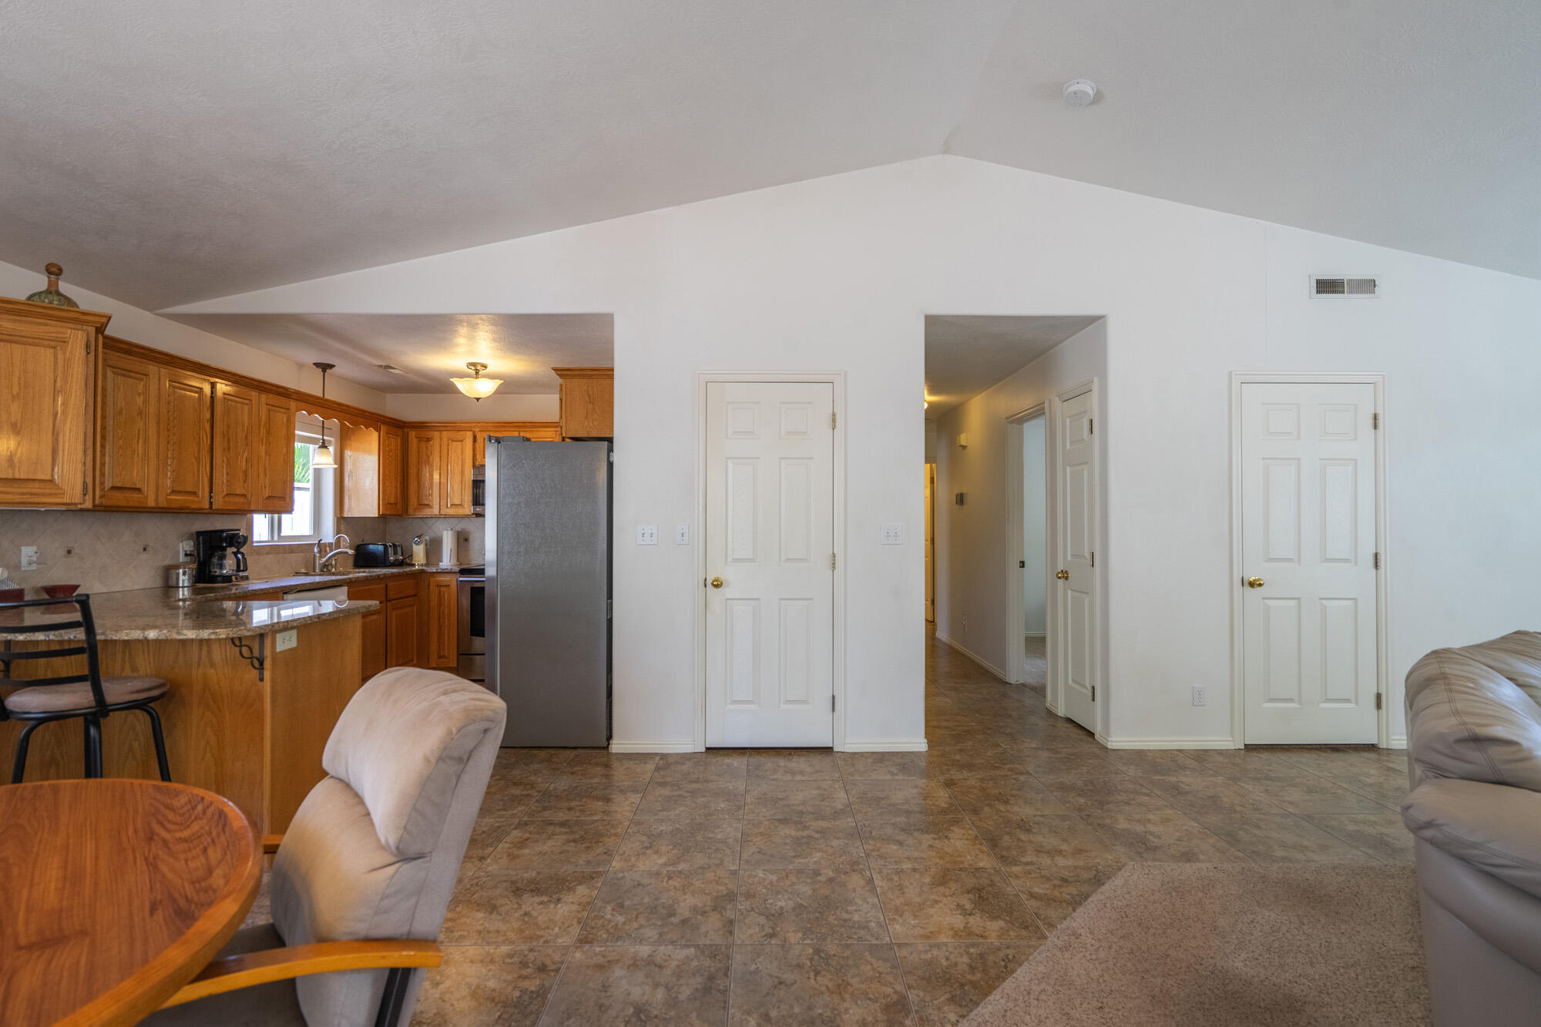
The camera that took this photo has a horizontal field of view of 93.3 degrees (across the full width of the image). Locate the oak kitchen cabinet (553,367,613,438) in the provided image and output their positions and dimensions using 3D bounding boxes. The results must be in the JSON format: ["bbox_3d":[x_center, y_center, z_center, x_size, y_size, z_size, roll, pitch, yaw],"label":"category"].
[{"bbox_3d":[-1.078,-0.615,4.574,0.335,0.385,0.900,0,-1,0],"label":"oak kitchen cabinet"}]

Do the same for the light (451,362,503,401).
[{"bbox_3d":[-2.155,-0.963,5.348,0.385,0.270,0.385,0,-1,0],"label":"light"}]

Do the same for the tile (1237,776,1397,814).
[{"bbox_3d":[2.492,1.304,3.344,0.471,0.010,0.464,0,-1,0],"label":"tile"}]

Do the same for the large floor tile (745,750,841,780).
[{"bbox_3d":[0.121,1.333,3.872,0.474,0.012,0.455,0,-1,0],"label":"large floor tile"}]

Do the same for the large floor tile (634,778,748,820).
[{"bbox_3d":[-0.355,1.326,3.399,0.474,0.012,0.474,0,-1,0],"label":"large floor tile"}]

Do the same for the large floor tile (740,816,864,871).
[{"bbox_3d":[0.126,1.298,2.863,0.471,0.010,0.464,0,-1,0],"label":"large floor tile"}]

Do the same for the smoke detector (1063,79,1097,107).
[{"bbox_3d":[1.432,-1.934,3.371,0.145,0.045,0.145,11,-1,0],"label":"smoke detector"}]

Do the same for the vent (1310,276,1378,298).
[{"bbox_3d":[3.228,-1.274,4.079,0.398,0.131,0.020,0,-1,0],"label":"vent"}]

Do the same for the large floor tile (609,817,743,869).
[{"bbox_3d":[-0.347,1.298,2.860,0.471,0.010,0.464,0,-1,0],"label":"large floor tile"}]

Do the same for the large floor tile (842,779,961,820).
[{"bbox_3d":[0.608,1.335,3.421,0.481,0.010,0.481,0,-1,0],"label":"large floor tile"}]

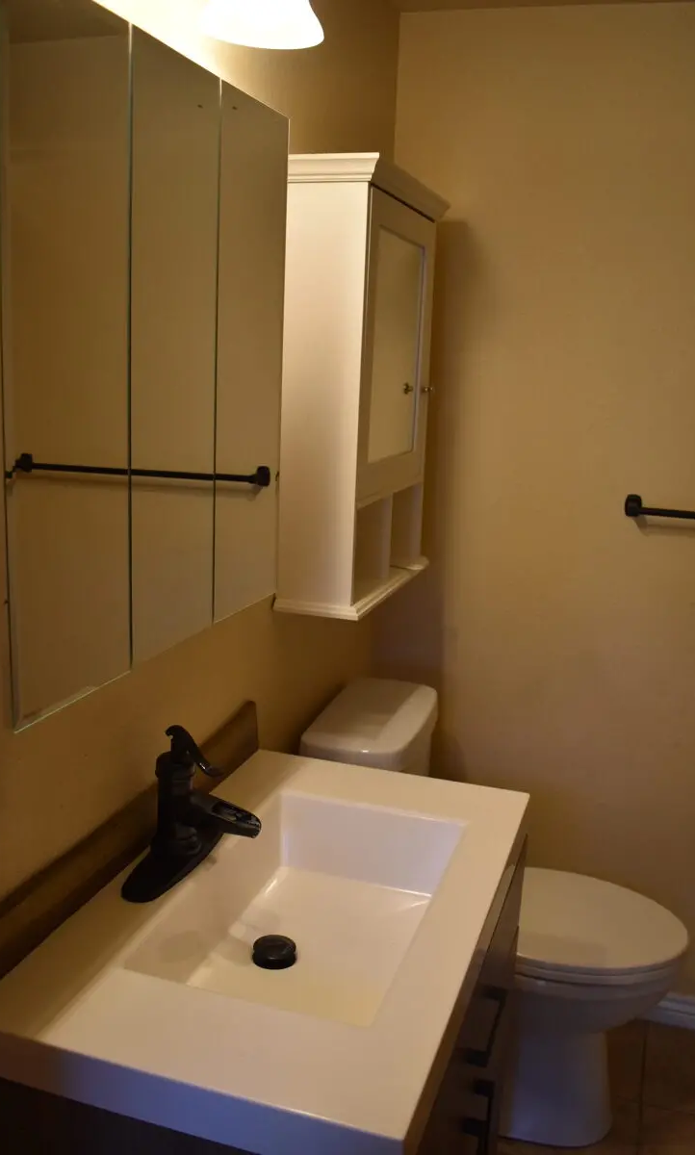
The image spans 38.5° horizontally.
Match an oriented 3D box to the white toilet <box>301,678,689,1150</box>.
[{"bbox_3d":[0.314,0.719,2.103,0.767,0.819,0.425,6,13,17],"label":"white toilet"}]

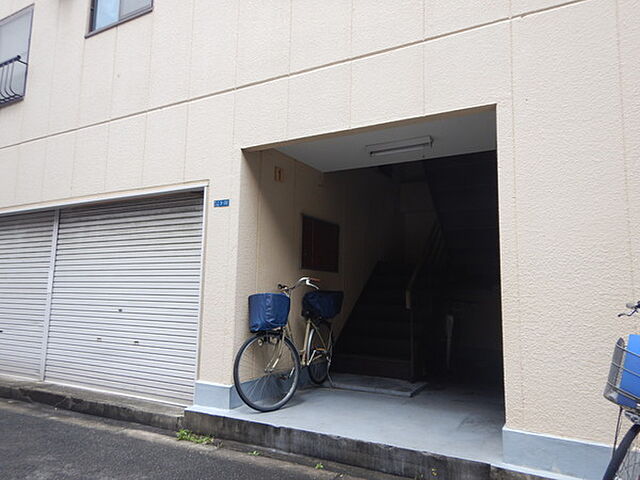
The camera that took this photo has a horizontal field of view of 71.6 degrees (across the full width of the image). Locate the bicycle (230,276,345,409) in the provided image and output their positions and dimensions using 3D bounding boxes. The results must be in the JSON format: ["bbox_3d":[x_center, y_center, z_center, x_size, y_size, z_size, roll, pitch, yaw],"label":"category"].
[{"bbox_3d":[-0.126,0.972,4.354,0.560,1.120,1.780,-2,-8,23],"label":"bicycle"}]

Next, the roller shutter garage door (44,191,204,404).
[{"bbox_3d":[-2.162,0.579,4.752,2.300,2.020,0.090,-3,-8,28],"label":"roller shutter garage door"}]

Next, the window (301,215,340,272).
[{"bbox_3d":[0.017,0.065,5.214,0.070,0.610,0.880,-3,-8,31],"label":"window"}]

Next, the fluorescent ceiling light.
[{"bbox_3d":[0.755,-0.883,4.258,0.640,0.090,0.150,-3,-8,28],"label":"fluorescent ceiling light"}]

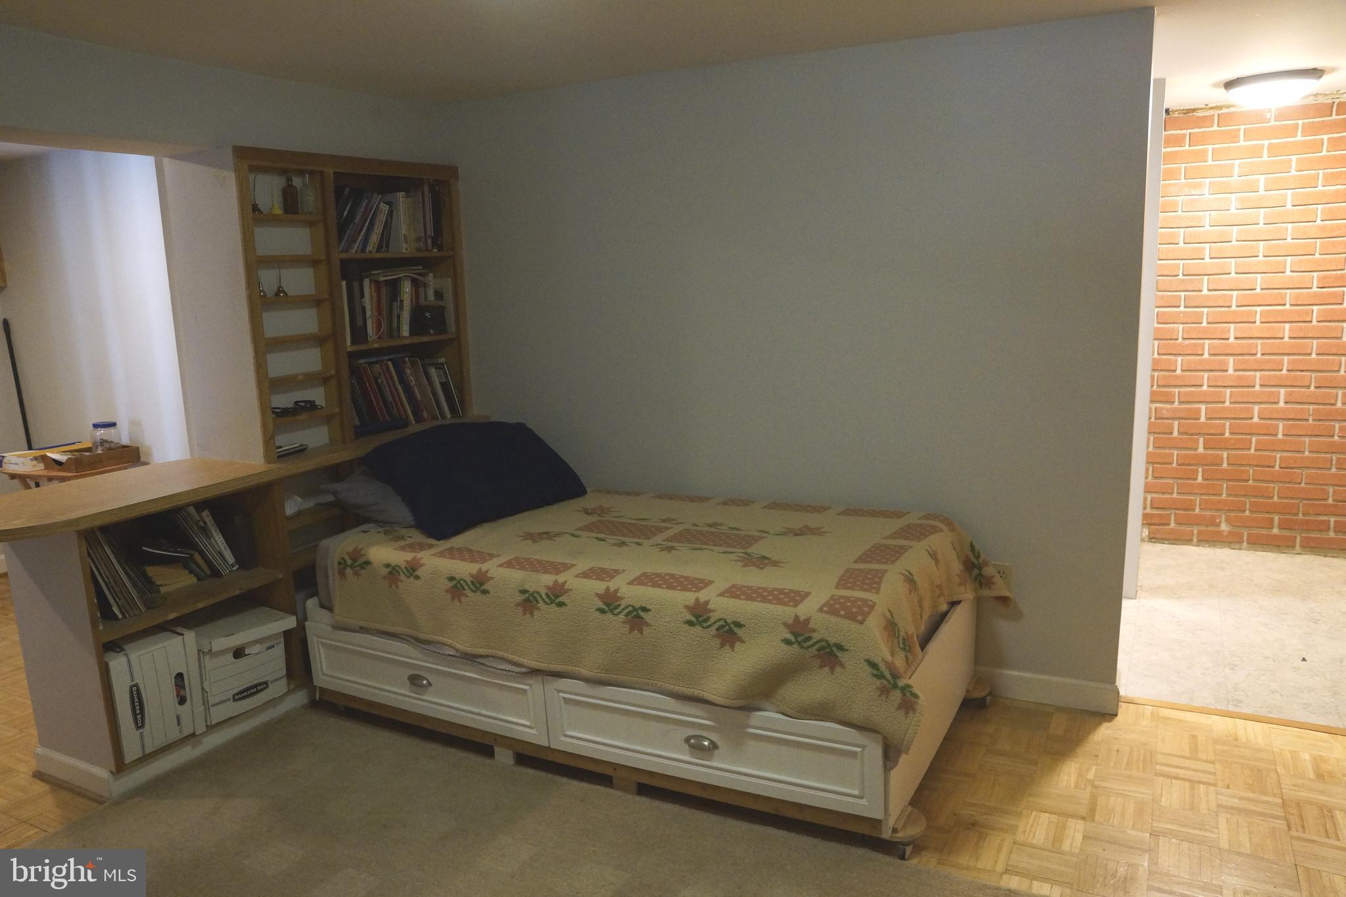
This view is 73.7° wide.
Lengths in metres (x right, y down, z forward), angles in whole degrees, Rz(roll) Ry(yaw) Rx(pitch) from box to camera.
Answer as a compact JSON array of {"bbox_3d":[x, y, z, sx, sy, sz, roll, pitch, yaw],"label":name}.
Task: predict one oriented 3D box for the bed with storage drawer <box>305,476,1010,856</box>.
[{"bbox_3d":[-0.105,0.571,3.005,2.050,0.645,1.000,3,12,26],"label":"bed with storage drawer"}]

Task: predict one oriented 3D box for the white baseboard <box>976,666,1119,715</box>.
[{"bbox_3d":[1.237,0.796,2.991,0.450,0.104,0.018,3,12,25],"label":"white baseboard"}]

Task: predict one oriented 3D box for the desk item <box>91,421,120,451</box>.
[{"bbox_3d":[-2.805,-0.044,4.437,0.128,0.165,0.128,-2,11,0],"label":"desk item"}]

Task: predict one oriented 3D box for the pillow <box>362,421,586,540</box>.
[{"bbox_3d":[-0.692,0.099,3.267,0.440,0.155,0.680,49,35,19],"label":"pillow"}]

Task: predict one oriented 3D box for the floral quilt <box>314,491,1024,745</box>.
[{"bbox_3d":[-0.069,0.428,2.939,2.000,0.340,1.010,3,12,26],"label":"floral quilt"}]

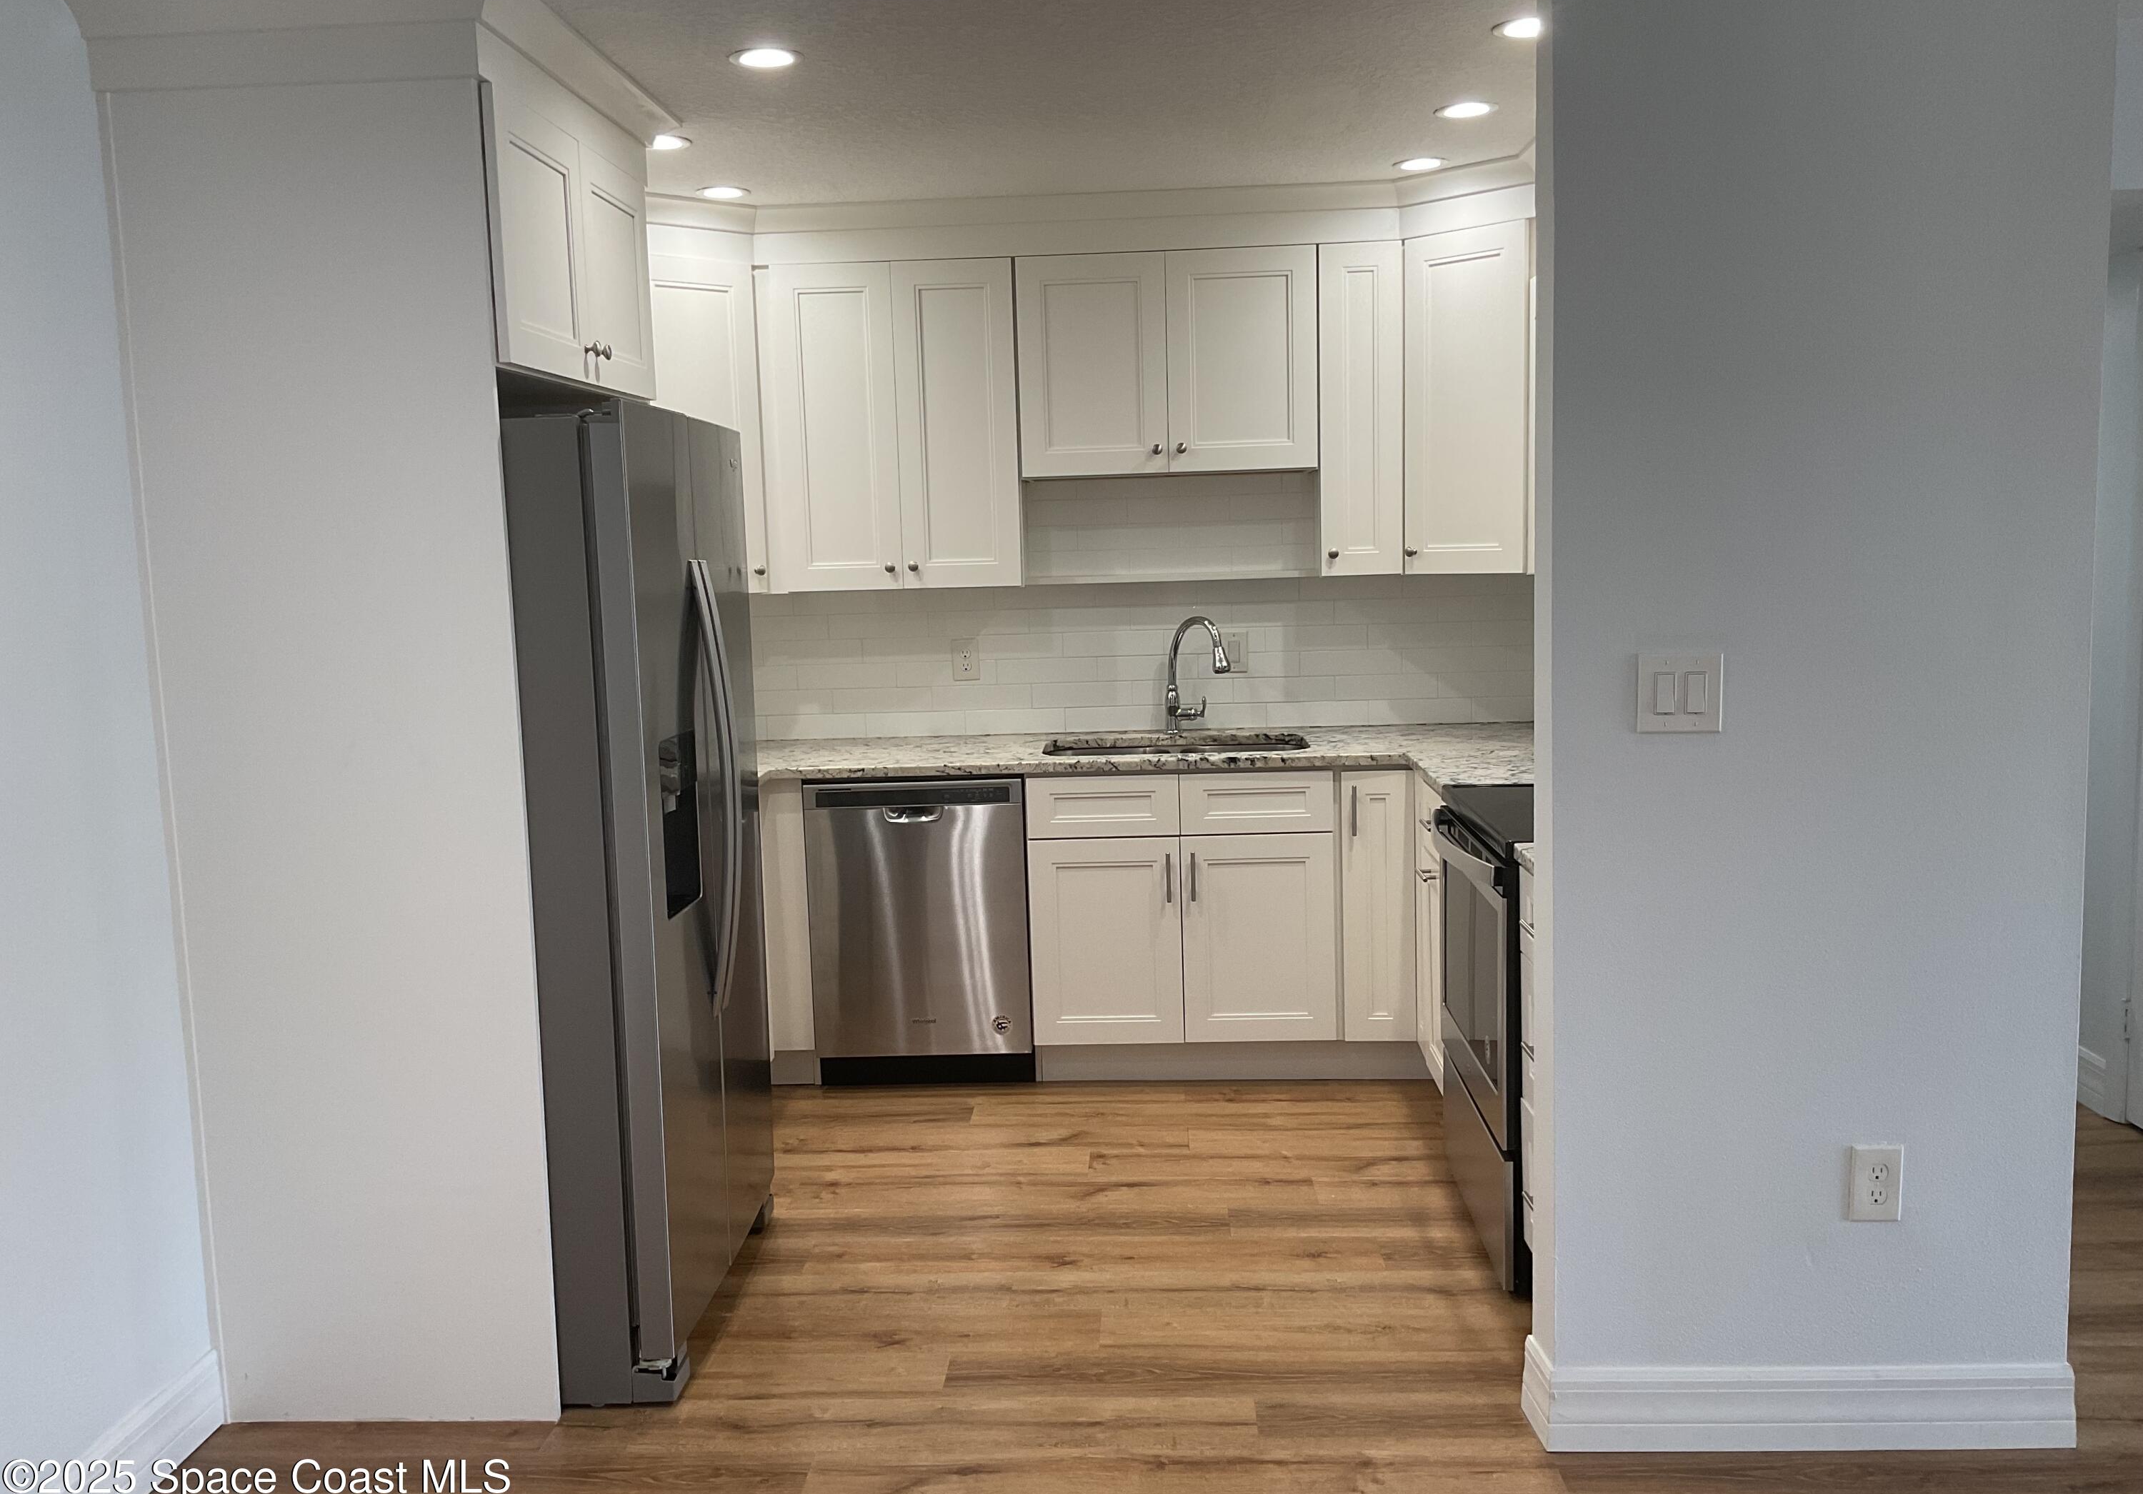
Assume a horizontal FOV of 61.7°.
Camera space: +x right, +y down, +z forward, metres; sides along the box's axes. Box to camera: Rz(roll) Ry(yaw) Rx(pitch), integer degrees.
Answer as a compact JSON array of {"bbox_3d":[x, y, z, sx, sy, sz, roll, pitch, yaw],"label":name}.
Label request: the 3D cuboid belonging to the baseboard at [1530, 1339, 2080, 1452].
[{"bbox_3d":[1.211,1.075,3.011,0.855,0.139,0.150,-1,7,3],"label":"baseboard"}]

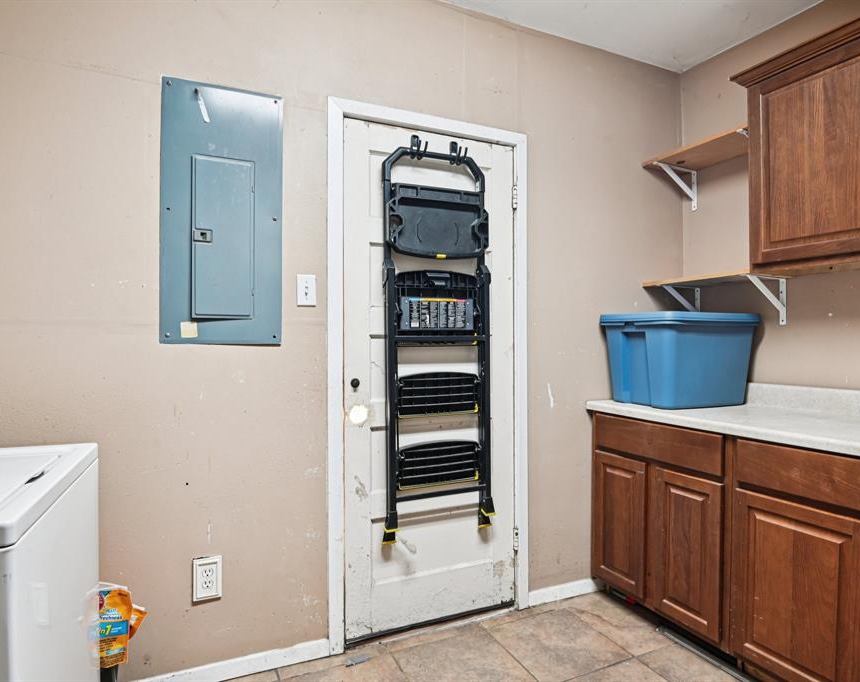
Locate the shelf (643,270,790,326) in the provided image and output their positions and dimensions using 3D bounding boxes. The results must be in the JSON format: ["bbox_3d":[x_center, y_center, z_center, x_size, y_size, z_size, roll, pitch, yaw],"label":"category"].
[{"bbox_3d":[1.330,-0.183,2.523,0.289,0.229,0.586,0,0,-25],"label":"shelf"}]

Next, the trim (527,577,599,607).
[{"bbox_3d":[0.627,1.166,2.508,0.394,0.064,0.014,0,0,-25],"label":"trim"}]

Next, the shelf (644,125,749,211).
[{"bbox_3d":[1.330,-0.788,2.525,0.289,0.218,0.586,0,0,-25],"label":"shelf"}]

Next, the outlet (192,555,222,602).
[{"bbox_3d":[-0.765,0.820,1.860,0.091,0.142,0.018,0,0,-25],"label":"outlet"}]

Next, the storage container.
[{"bbox_3d":[1.153,0.089,2.498,0.591,0.402,0.409,0,0,-25],"label":"storage container"}]

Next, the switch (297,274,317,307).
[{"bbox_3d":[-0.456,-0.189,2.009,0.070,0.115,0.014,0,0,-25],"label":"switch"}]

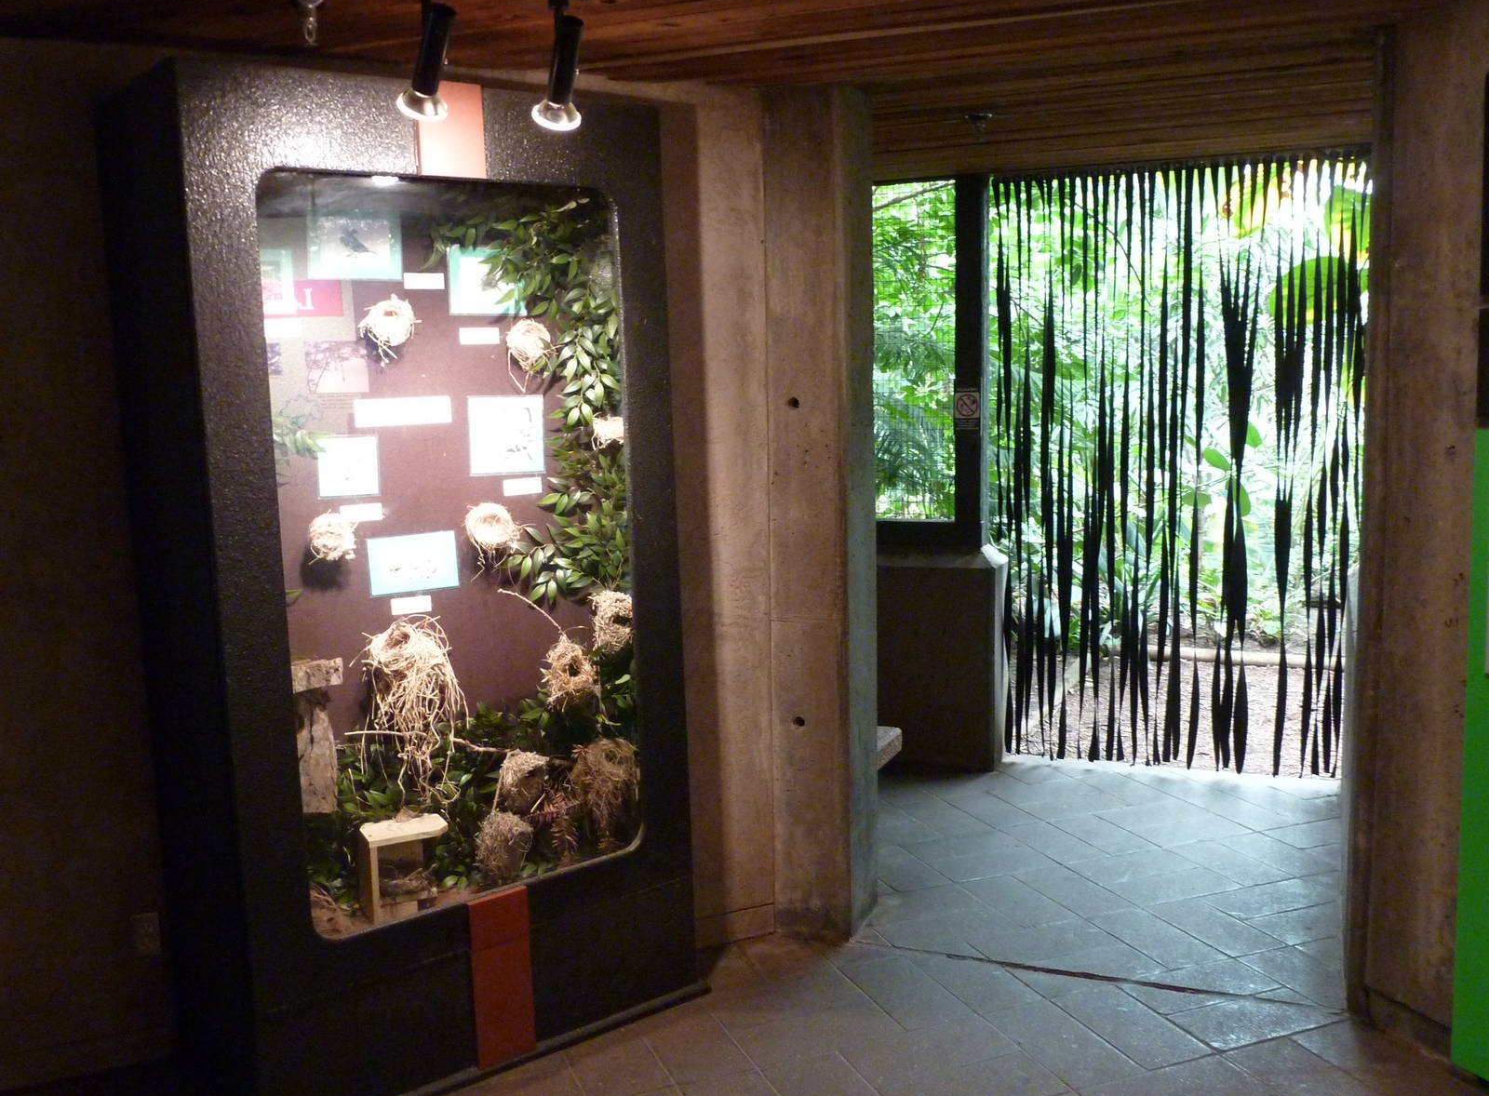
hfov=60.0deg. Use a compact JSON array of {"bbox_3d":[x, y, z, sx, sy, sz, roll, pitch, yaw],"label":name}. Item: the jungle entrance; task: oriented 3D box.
[{"bbox_3d":[1.560,-0.303,5.450,2.000,2.530,0.200,0,6,11],"label":"jungle entrance"}]

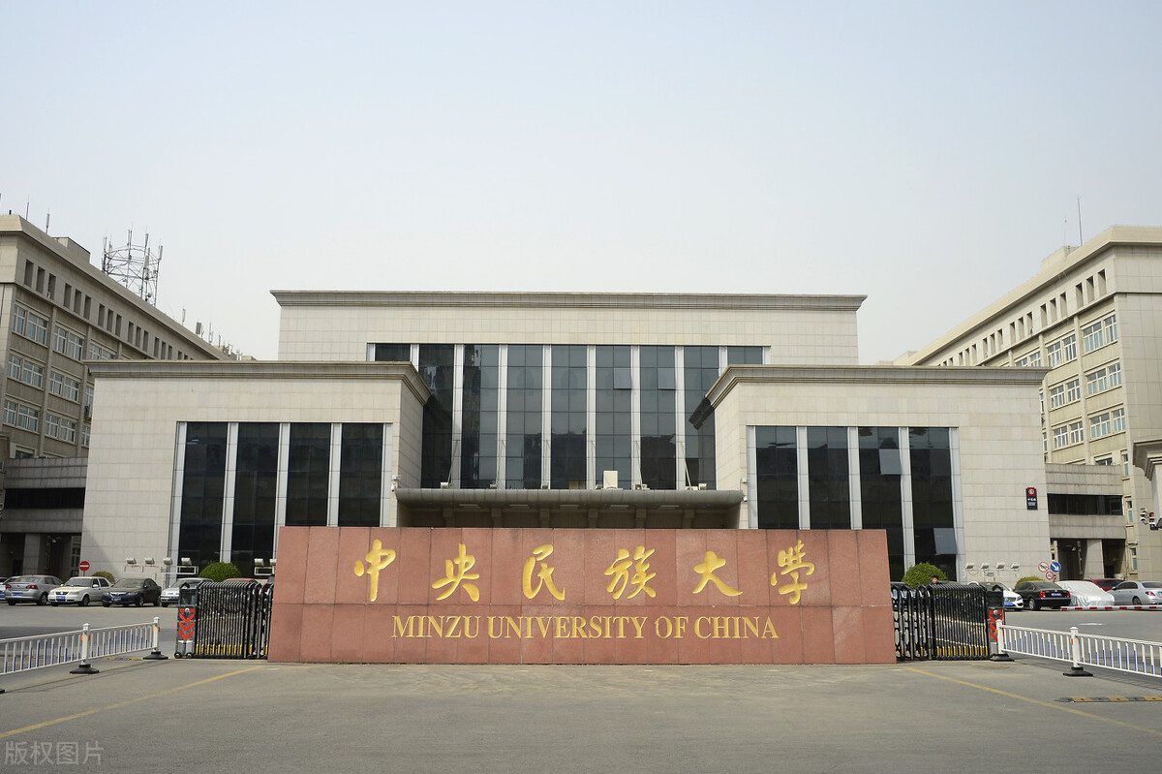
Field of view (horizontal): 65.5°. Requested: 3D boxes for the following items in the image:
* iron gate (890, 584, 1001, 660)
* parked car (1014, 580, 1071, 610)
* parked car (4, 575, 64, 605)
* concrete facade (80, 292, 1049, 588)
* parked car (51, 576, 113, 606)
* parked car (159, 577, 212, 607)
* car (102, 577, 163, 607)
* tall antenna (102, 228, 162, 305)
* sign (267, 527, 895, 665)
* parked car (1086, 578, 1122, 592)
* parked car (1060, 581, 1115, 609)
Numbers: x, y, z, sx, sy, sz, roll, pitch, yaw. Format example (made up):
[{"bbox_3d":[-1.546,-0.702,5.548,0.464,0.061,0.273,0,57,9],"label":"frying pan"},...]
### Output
[{"bbox_3d":[7.327,4.782,18.519,2.250,1.530,0.550,0,-11,0],"label":"iron gate"},{"bbox_3d":[24.059,11.048,48.270,1.750,1.460,4.750,0,-11,0],"label":"parked car"},{"bbox_3d":[-27.605,10.595,47.122,1.740,1.460,4.450,0,-11,2],"label":"parked car"},{"bbox_3d":[-1.068,5.306,73.319,62.000,21.500,30.000,0,-11,0],"label":"concrete facade"},{"bbox_3d":[-25.260,10.522,46.695,1.700,1.440,4.600,0,-11,0],"label":"parked car"},{"bbox_3d":[-19.728,10.531,46.597,1.740,1.450,4.400,0,-11,0],"label":"parked car"},{"bbox_3d":[-22.933,10.551,46.685,1.780,1.440,4.650,2,-11,-10],"label":"car"},{"bbox_3d":[-43.318,-11.191,87.000,5.600,8.800,5.600,0,-11,0],"label":"tall antenna"},{"bbox_3d":[0.023,4.133,18.040,12.050,2.620,0.800,0,-11,0],"label":"sign"},{"bbox_3d":[31.000,12.082,53.851,1.800,1.500,4.500,0,-11,0],"label":"parked car"},{"bbox_3d":[25.999,10.941,47.896,1.800,1.450,4.600,0,-11,0],"label":"parked car"}]

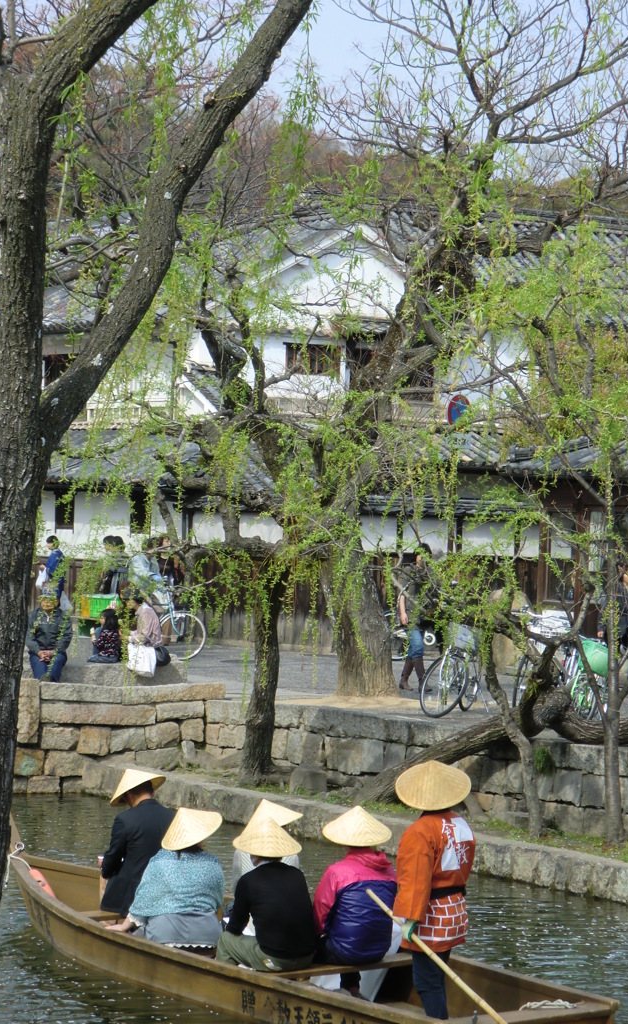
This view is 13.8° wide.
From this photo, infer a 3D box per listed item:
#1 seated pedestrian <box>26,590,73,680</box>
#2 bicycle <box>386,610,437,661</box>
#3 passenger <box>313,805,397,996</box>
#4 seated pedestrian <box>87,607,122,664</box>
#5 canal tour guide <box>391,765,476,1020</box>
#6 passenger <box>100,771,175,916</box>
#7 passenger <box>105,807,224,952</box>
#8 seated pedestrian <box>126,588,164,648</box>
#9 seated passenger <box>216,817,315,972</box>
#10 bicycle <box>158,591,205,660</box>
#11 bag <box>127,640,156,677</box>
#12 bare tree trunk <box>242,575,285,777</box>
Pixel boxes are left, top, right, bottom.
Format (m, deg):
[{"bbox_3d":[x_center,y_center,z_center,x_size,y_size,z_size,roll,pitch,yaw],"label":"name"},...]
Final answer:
[{"bbox_3d":[-3.000,1.393,29.400,0.540,1.120,0.680,1,-1,3],"label":"seated pedestrian"},{"bbox_3d":[1.550,1.500,35.300,1.700,1.030,0.550,2,-1,-21],"label":"bicycle"},{"bbox_3d":[0.250,2.600,17.250,0.560,1.320,0.720,0,0,-34],"label":"passenger"},{"bbox_3d":[-2.420,1.414,30.100,0.420,0.660,0.360,1,-1,37],"label":"seated pedestrian"},{"bbox_3d":[0.750,2.430,16.500,0.580,1.700,0.500,0,0,-34],"label":"canal tour guide"},{"bbox_3d":[-1.210,2.355,17.550,0.520,1.270,0.740,2,-1,-43],"label":"passenger"},{"bbox_3d":[-0.980,2.610,17.550,0.650,1.260,0.750,0,0,-30],"label":"passenger"},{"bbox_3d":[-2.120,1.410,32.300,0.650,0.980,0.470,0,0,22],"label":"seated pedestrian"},{"bbox_3d":[-0.330,2.600,16.750,0.580,1.280,0.750,0,0,-30],"label":"seated passenger"},{"bbox_3d":[-2.320,1.480,36.200,1.750,1.080,0.550,0,0,18],"label":"bicycle"},{"bbox_3d":[-2.110,1.800,31.800,0.340,0.420,0.150,0,0,9],"label":"bag"},{"bbox_3d":[-0.510,1.670,25.800,0.420,1.980,0.400,1,-1,0],"label":"bare tree trunk"}]

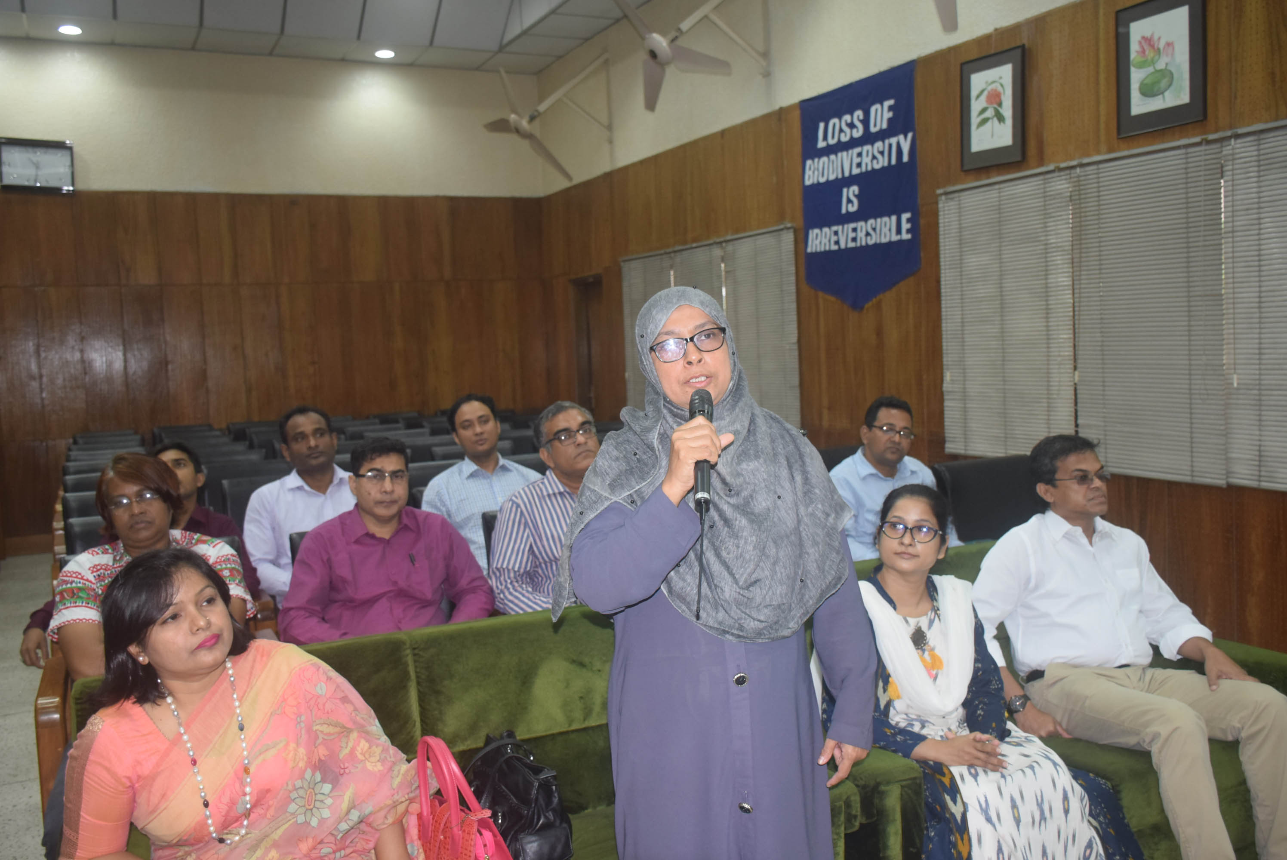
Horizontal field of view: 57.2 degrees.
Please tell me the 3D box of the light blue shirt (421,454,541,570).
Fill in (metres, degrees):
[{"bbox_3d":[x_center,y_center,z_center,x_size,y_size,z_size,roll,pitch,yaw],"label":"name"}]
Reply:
[{"bbox_3d":[-0.545,0.378,4.249,0.500,0.600,0.360,-4,5,-25],"label":"light blue shirt"}]

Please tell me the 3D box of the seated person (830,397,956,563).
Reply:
[{"bbox_3d":[0.990,0.520,4.024,0.520,1.265,0.780,-4,5,-25],"label":"seated person"}]

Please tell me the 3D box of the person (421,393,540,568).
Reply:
[{"bbox_3d":[-0.519,0.536,4.245,0.500,1.323,0.780,-4,5,-25],"label":"person"}]

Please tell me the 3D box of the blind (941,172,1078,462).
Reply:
[{"bbox_3d":[1.713,-0.510,5.627,0.050,1.332,0.886,-4,5,-25],"label":"blind"}]

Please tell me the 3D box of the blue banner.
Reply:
[{"bbox_3d":[1.202,-1.311,6.649,0.025,1.273,1.099,-4,5,-25],"label":"blue banner"}]

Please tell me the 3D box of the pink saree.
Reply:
[{"bbox_3d":[-0.627,0.849,1.934,0.600,0.964,0.780,-4,5,-25],"label":"pink saree"}]

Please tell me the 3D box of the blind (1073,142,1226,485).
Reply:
[{"bbox_3d":[2.068,-0.469,4.876,0.050,1.336,0.763,-4,5,-25],"label":"blind"}]

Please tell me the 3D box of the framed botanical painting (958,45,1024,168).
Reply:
[{"bbox_3d":[1.654,-1.517,5.606,0.030,0.519,0.429,-4,5,-25],"label":"framed botanical painting"}]

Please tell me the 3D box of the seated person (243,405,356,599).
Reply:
[{"bbox_3d":[-0.958,0.595,3.844,0.520,1.320,0.820,-4,5,-25],"label":"seated person"}]

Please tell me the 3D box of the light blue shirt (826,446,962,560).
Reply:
[{"bbox_3d":[0.858,0.352,3.968,0.500,0.600,0.360,-4,5,-25],"label":"light blue shirt"}]

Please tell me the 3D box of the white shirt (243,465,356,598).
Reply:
[{"bbox_3d":[-1.171,0.443,4.122,0.490,0.641,0.440,-4,5,-25],"label":"white shirt"}]

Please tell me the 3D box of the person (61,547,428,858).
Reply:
[{"bbox_3d":[-0.648,0.783,1.942,0.620,1.195,0.820,-4,5,-25],"label":"person"}]

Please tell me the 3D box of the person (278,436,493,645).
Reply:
[{"bbox_3d":[-0.642,0.655,3.243,0.590,1.249,0.780,-4,5,-25],"label":"person"}]

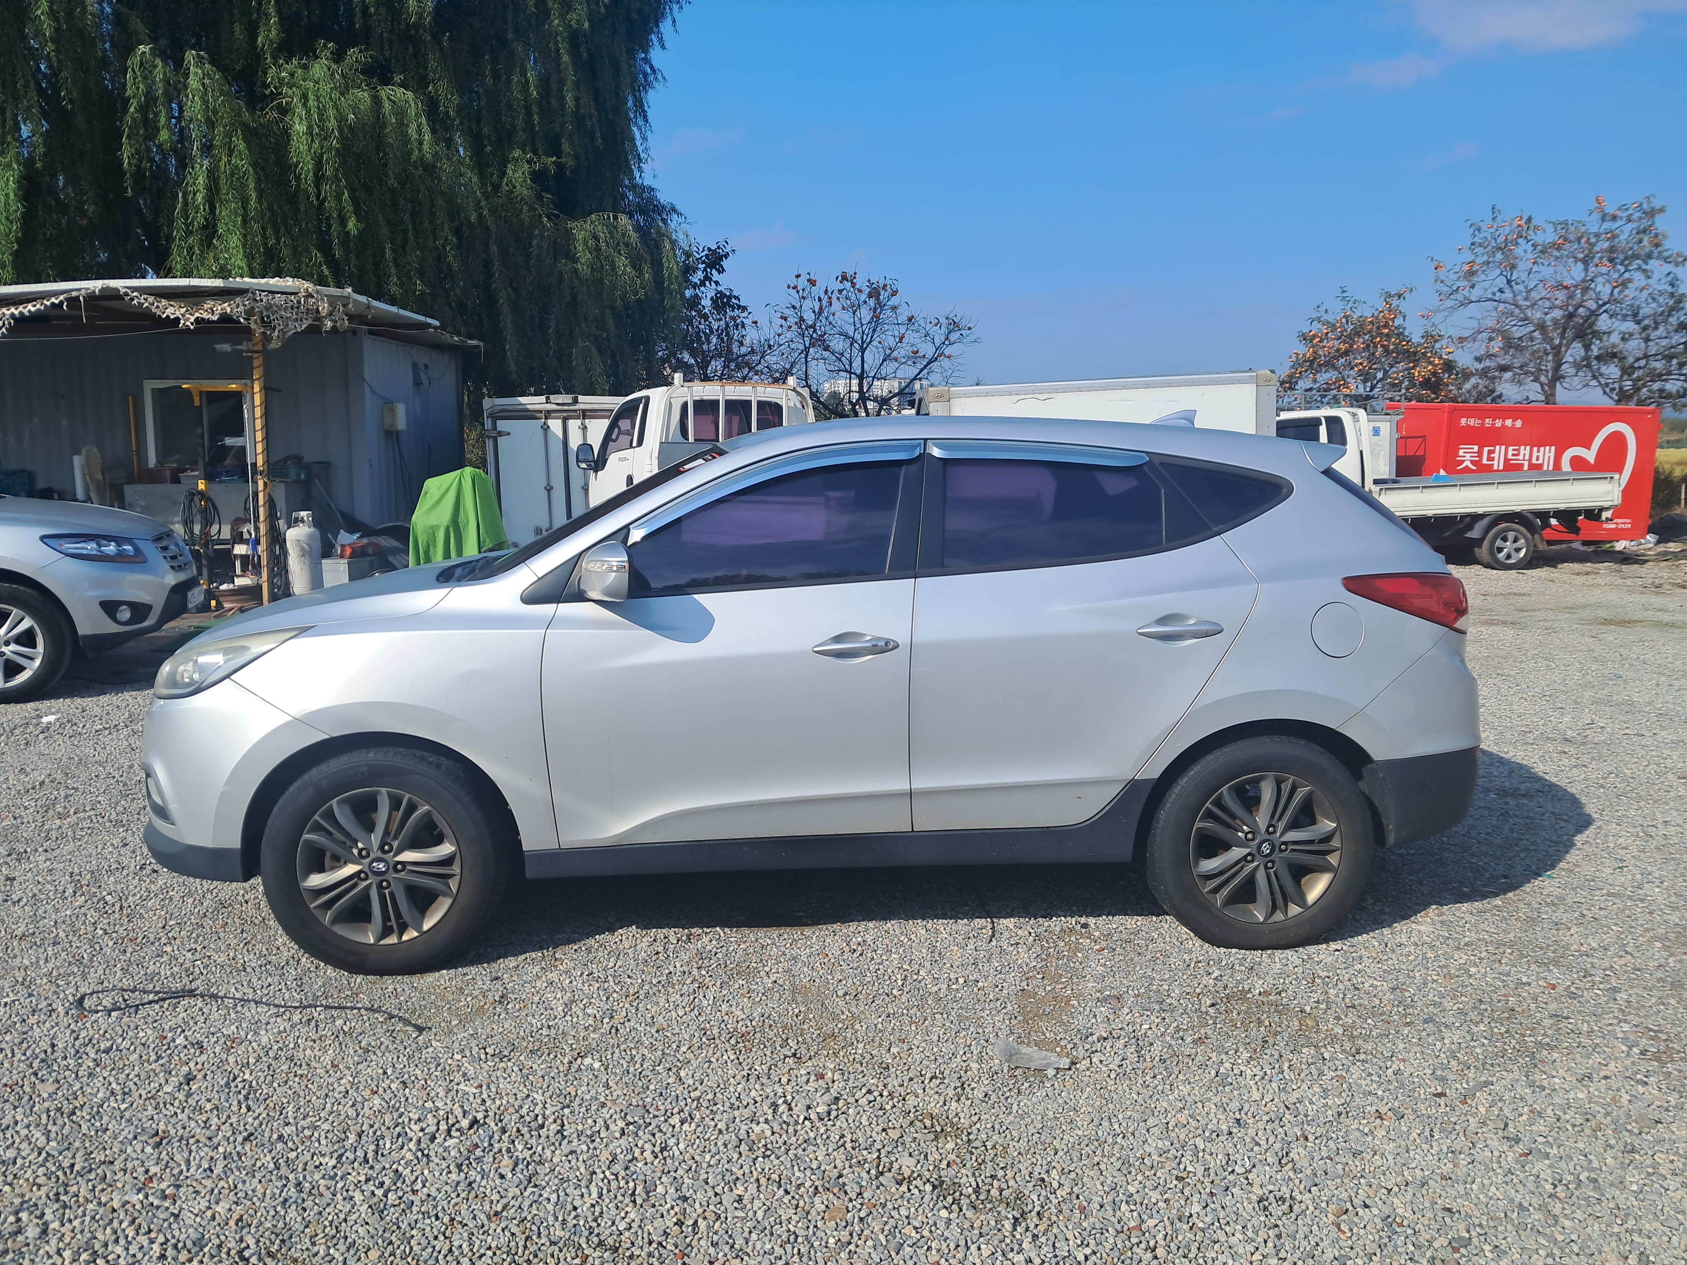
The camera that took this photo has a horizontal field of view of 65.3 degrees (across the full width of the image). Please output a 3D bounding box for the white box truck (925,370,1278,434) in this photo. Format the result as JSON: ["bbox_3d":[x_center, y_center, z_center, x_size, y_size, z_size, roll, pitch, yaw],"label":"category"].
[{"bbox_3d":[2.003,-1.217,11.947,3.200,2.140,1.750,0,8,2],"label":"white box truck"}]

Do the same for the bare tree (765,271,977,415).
[{"bbox_3d":[0.484,-3.805,21.679,3.500,4.500,3.400,0,8,0],"label":"bare tree"}]

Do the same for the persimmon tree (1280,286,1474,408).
[{"bbox_3d":[10.112,-4.252,24.642,3.700,4.550,3.600,0,8,0],"label":"persimmon tree"}]

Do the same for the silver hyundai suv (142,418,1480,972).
[{"bbox_3d":[-0.095,0.058,4.712,4.410,1.660,1.880,-1,8,-5],"label":"silver hyundai suv"}]

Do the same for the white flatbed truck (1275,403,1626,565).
[{"bbox_3d":[6.605,-1.801,16.408,5.100,2.000,1.750,0,8,-1],"label":"white flatbed truck"}]

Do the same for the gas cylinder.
[{"bbox_3d":[-5.089,-0.684,12.430,0.315,0.920,0.315,0,8,0],"label":"gas cylinder"}]

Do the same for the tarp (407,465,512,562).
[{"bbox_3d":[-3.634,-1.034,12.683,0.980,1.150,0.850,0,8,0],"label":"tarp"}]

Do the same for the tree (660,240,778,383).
[{"bbox_3d":[-2.187,-3.819,20.668,2.700,4.750,2.700,0,8,0],"label":"tree"}]

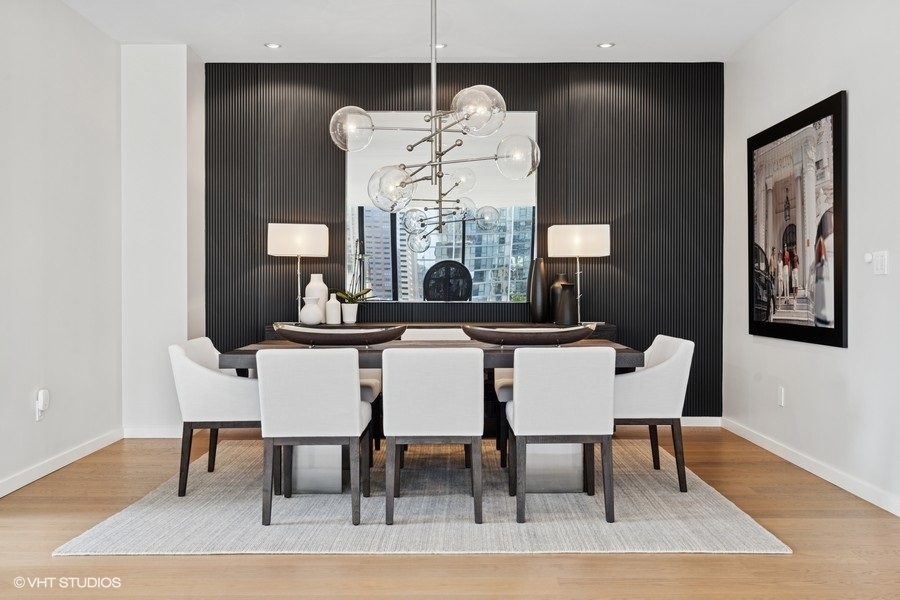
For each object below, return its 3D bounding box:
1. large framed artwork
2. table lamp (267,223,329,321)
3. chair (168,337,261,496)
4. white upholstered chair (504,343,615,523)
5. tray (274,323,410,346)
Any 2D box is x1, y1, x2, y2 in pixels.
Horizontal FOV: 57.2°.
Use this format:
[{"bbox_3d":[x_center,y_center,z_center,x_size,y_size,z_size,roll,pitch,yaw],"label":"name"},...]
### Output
[{"bbox_3d":[2.106,-0.434,5.086,0.035,1.365,1.391,0,1,0],"label":"large framed artwork"},{"bbox_3d":[-1.135,-0.192,6.200,0.430,0.750,0.240,0,1,0],"label":"table lamp"},{"bbox_3d":[-1.168,0.621,4.639,0.612,0.818,0.602,0,1,0],"label":"chair"},{"bbox_3d":[0.528,0.620,4.065,0.467,0.821,0.618,0,1,0],"label":"white upholstered chair"},{"bbox_3d":[-0.626,0.203,4.700,0.760,0.135,0.270,0,1,0],"label":"tray"}]

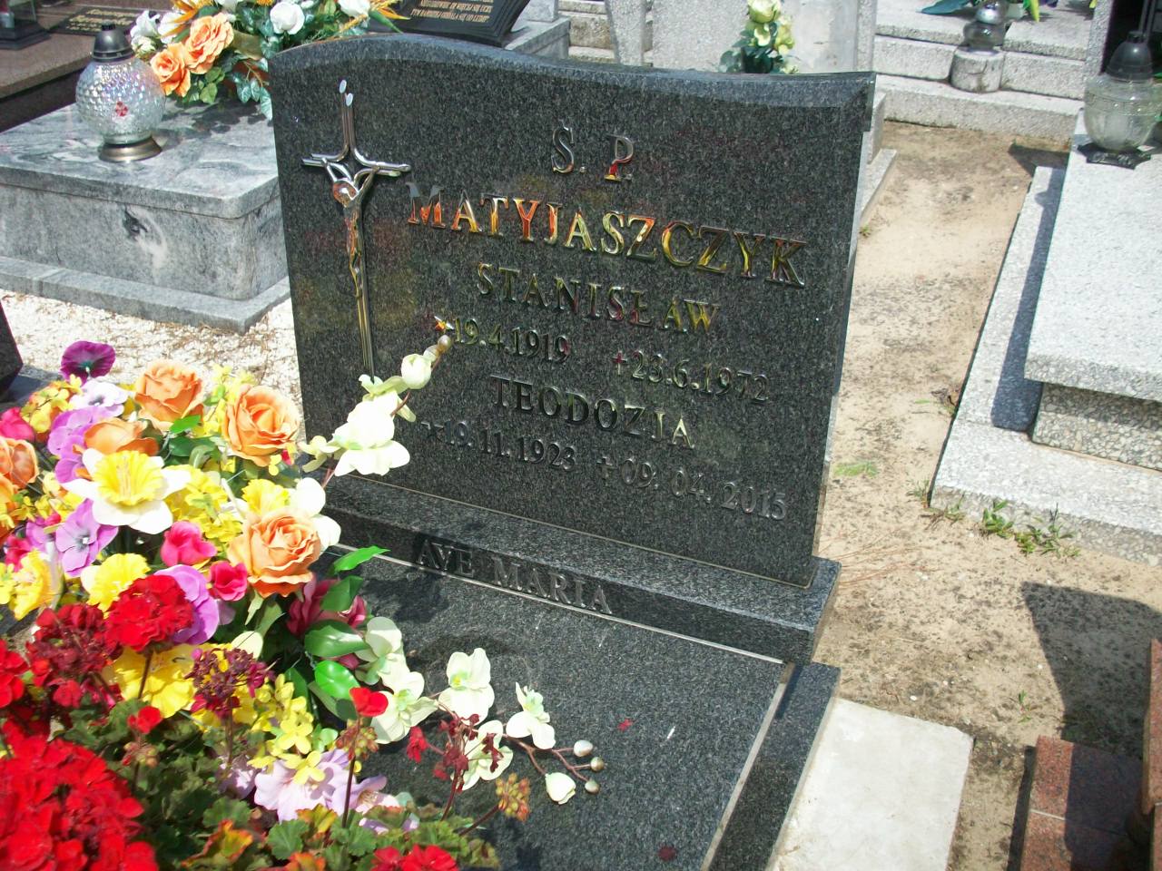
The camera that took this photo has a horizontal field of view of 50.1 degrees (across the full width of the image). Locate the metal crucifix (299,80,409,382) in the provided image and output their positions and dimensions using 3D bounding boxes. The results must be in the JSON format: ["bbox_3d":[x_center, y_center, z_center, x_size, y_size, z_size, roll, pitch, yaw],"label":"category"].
[{"bbox_3d":[-0.318,-0.268,1.800,0.179,0.483,0.044,12,30,20],"label":"metal crucifix"}]

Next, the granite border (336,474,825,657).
[{"bbox_3d":[-0.067,0.166,1.927,0.906,0.064,0.171,12,31,20],"label":"granite border"}]

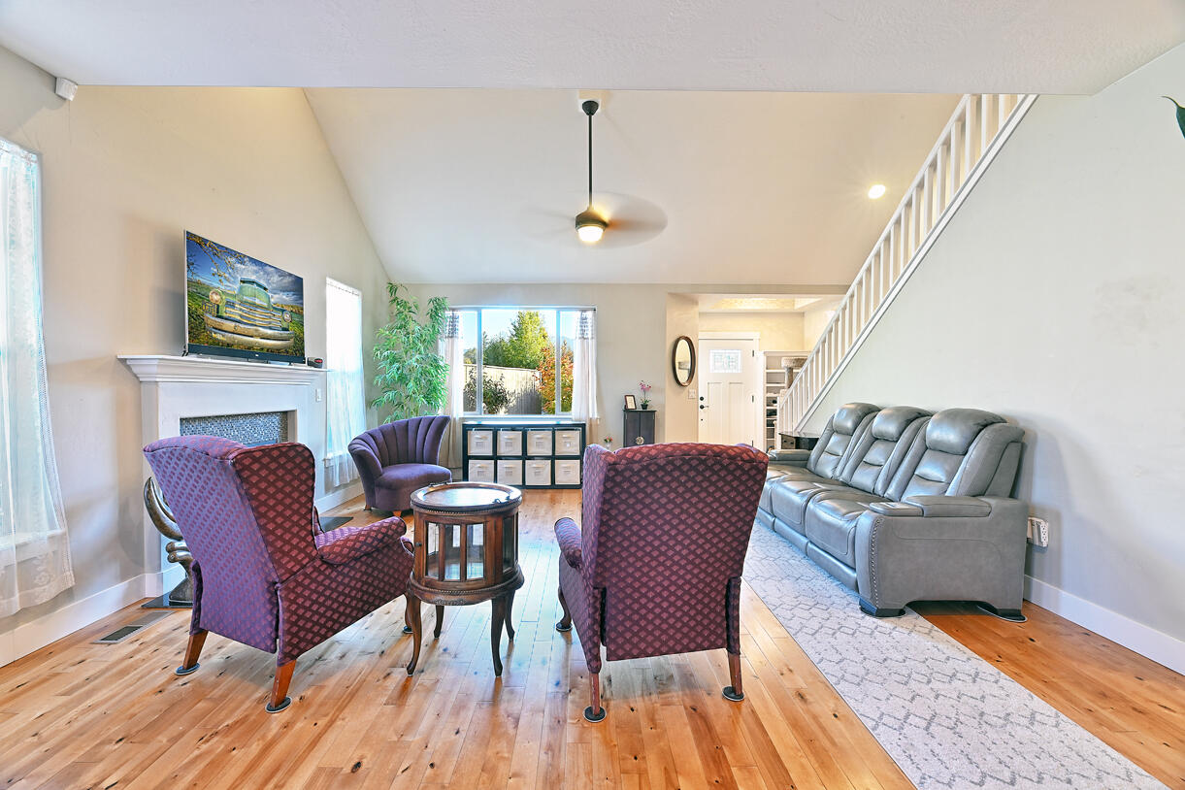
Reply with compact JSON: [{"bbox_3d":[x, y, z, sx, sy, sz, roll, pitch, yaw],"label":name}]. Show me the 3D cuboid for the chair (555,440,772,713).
[{"bbox_3d":[0.235,0.671,2.008,0.760,1.010,0.880,0,1,-12],"label":"chair"}]

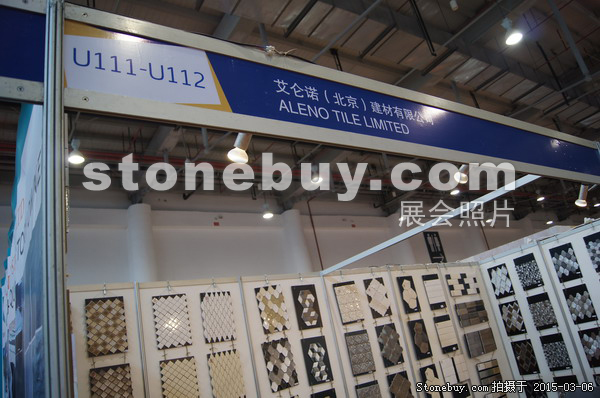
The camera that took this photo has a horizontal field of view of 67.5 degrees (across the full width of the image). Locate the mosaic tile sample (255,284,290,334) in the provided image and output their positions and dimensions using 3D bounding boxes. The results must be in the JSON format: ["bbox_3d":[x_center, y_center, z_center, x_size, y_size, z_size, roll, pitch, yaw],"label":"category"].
[{"bbox_3d":[-0.273,1.093,4.450,0.295,0.448,0.022,3,-25,-35],"label":"mosaic tile sample"}]

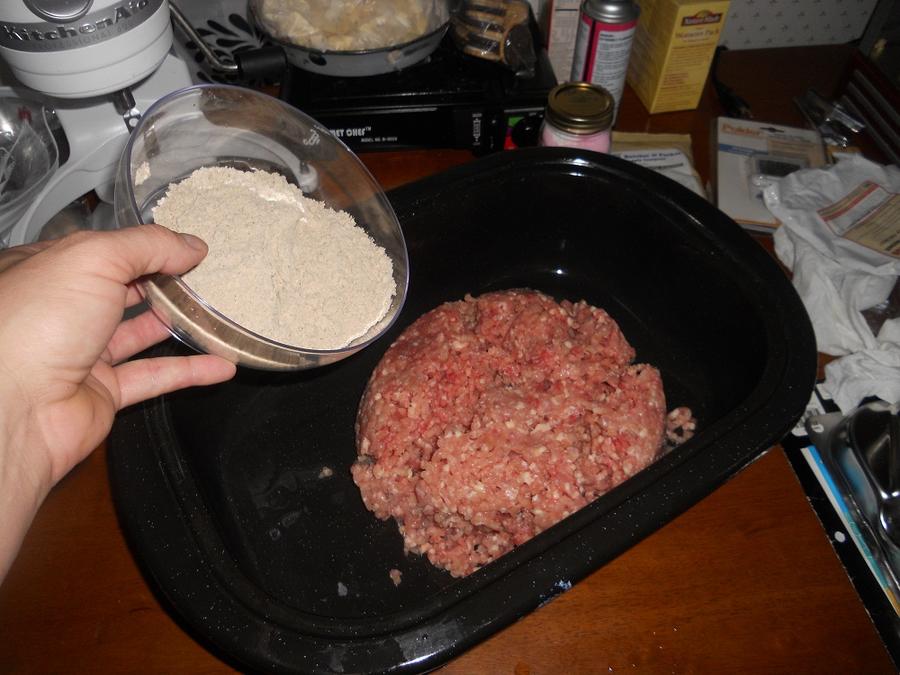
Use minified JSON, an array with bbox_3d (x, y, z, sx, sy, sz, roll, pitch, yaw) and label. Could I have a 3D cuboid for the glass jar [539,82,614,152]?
[{"bbox_3d":[0.142,-0.215,0.805,0.080,0.128,0.080,0,50,0],"label":"glass jar"}]

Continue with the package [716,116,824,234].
[{"bbox_3d":[0.398,-0.204,0.865,0.133,0.027,0.205,11,51,9],"label":"package"}]

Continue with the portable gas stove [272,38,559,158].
[{"bbox_3d":[-0.044,-0.367,0.948,0.335,0.100,0.270,-3,50,-3],"label":"portable gas stove"}]

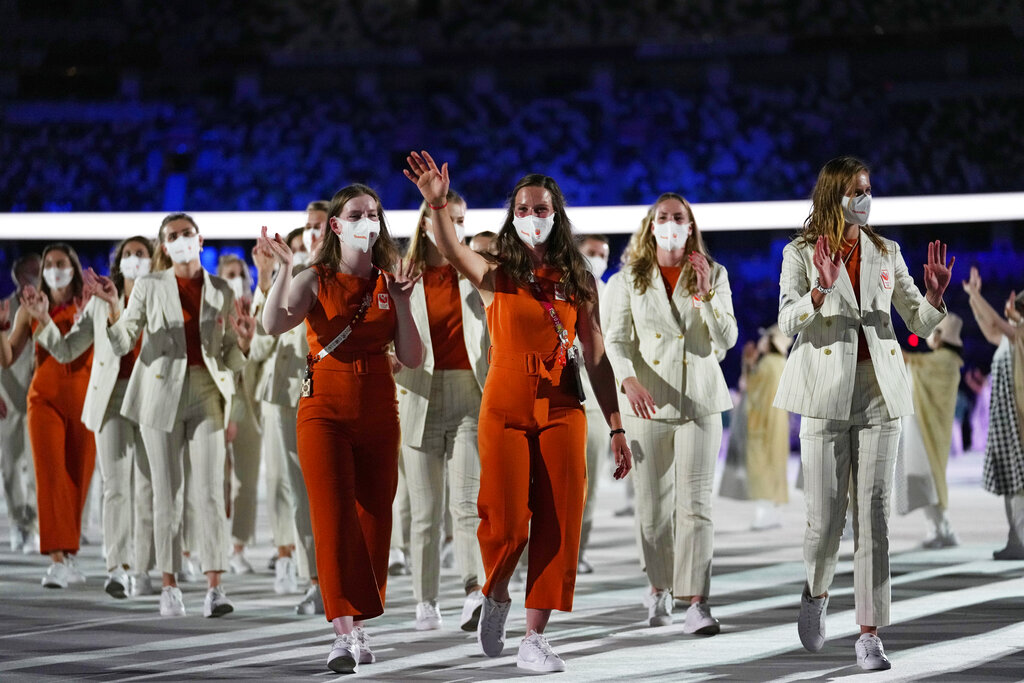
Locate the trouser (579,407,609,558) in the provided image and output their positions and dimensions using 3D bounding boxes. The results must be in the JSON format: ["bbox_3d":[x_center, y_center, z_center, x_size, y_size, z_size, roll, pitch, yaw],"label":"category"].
[{"bbox_3d":[0.341,0.671,19.100,0.390,1.010,0.400,0,-1,0],"label":"trouser"}]

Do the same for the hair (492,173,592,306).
[{"bbox_3d":[0.107,-0.369,12.760,0.360,0.460,0.270,0,-1,-2],"label":"hair"}]

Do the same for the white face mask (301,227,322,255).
[{"bbox_3d":[-0.878,-0.449,15.680,0.130,0.125,0.080,-1,-1,30],"label":"white face mask"}]

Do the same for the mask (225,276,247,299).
[{"bbox_3d":[-1.505,-0.290,19.300,0.135,0.125,0.090,0,-1,-27],"label":"mask"}]

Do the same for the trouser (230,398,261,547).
[{"bbox_3d":[-1.563,0.685,19.800,0.380,0.930,0.420,0,-1,-8],"label":"trouser"}]

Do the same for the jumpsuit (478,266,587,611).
[{"bbox_3d":[0.073,0.348,12.650,0.380,1.210,0.420,0,-1,-5],"label":"jumpsuit"}]

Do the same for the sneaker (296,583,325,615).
[{"bbox_3d":[-0.879,1.138,15.600,0.107,0.118,0.285,-1,-3,17],"label":"sneaker"}]

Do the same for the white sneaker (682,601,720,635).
[{"bbox_3d":[0.770,1.119,14.330,0.100,0.115,0.270,0,-11,-19],"label":"white sneaker"}]

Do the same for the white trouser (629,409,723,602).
[{"bbox_3d":[0.668,0.585,14.420,0.385,0.930,0.420,0,-1,-3],"label":"white trouser"}]

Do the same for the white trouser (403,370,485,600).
[{"bbox_3d":[-0.273,0.596,14.600,0.360,0.950,0.400,0,-1,-6],"label":"white trouser"}]

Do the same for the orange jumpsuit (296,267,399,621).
[{"bbox_3d":[-0.598,0.371,12.820,0.370,1.290,0.420,0,-1,-13],"label":"orange jumpsuit"}]

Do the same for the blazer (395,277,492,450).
[{"bbox_3d":[-0.291,0.075,14.750,0.500,0.730,0.360,0,-1,-9],"label":"blazer"}]

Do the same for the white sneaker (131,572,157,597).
[{"bbox_3d":[-1.815,1.193,17.350,0.100,0.115,0.270,0,-1,-6],"label":"white sneaker"}]

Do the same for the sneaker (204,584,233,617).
[{"bbox_3d":[-1.288,1.139,15.450,0.100,0.115,0.270,0,-16,-22],"label":"sneaker"}]

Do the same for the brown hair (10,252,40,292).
[{"bbox_3d":[-2.945,-0.419,21.400,0.190,0.250,0.220,0,-1,-11],"label":"brown hair"}]

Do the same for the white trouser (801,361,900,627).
[{"bbox_3d":[1.248,0.556,13.000,0.360,0.960,0.550,0,-1,-14],"label":"white trouser"}]

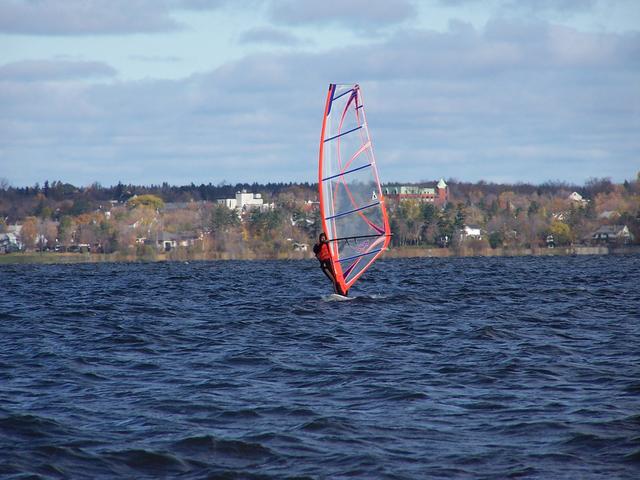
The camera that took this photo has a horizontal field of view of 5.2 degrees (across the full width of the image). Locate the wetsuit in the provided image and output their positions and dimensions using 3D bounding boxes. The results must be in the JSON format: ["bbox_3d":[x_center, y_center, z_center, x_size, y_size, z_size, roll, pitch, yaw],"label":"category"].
[{"bbox_3d":[0.239,0.681,168.000,0.550,1.420,0.450,-9,-10,-38],"label":"wetsuit"}]

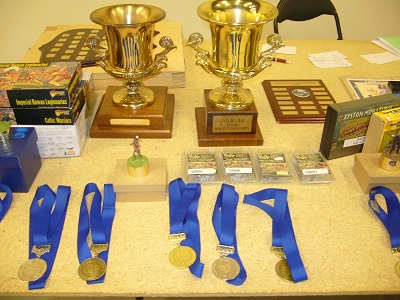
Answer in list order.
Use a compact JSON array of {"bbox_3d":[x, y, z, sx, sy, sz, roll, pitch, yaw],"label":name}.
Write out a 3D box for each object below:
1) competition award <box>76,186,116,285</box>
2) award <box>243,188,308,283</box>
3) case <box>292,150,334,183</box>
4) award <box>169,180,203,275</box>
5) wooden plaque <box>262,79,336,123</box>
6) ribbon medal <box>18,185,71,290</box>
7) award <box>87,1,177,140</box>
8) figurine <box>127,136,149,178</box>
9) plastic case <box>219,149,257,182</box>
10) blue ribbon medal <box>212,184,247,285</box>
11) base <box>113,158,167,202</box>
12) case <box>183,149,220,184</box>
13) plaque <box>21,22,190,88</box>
[{"bbox_3d":[-0.204,0.151,0.800,0.072,0.015,0.275,-4,35,-5],"label":"competition award"},{"bbox_3d":[0.142,0.156,0.793,0.100,0.015,0.248,0,35,0],"label":"award"},{"bbox_3d":[0.278,0.040,1.012,0.081,0.020,0.105,-2,36,-3],"label":"case"},{"bbox_3d":[-0.031,0.153,0.854,0.071,0.018,0.262,-1,36,-2],"label":"award"},{"bbox_3d":[0.322,-0.164,1.294,0.203,0.020,0.246,-1,36,-2],"label":"wooden plaque"},{"bbox_3d":[-0.309,0.155,0.794,0.080,0.015,0.277,-3,35,-4],"label":"ribbon medal"},{"bbox_3d":[-0.177,-0.213,1.078,0.227,0.292,0.216,0,35,0],"label":"award"},{"bbox_3d":[-0.133,0.010,0.857,0.047,0.092,0.047,0,35,0],"label":"figurine"},{"bbox_3d":[0.094,0.039,1.011,0.081,0.020,0.106,-1,36,-2],"label":"plastic case"},{"bbox_3d":[0.054,0.153,0.797,0.061,0.015,0.269,0,35,0],"label":"blue ribbon medal"},{"bbox_3d":[-0.135,0.068,0.943,0.115,0.050,0.095,-1,36,-2],"label":"base"},{"bbox_3d":[0.003,0.040,1.009,0.082,0.020,0.107,-1,36,-2],"label":"case"},{"bbox_3d":[-0.337,-0.356,1.485,0.551,0.059,0.499,-2,35,-4],"label":"plaque"}]

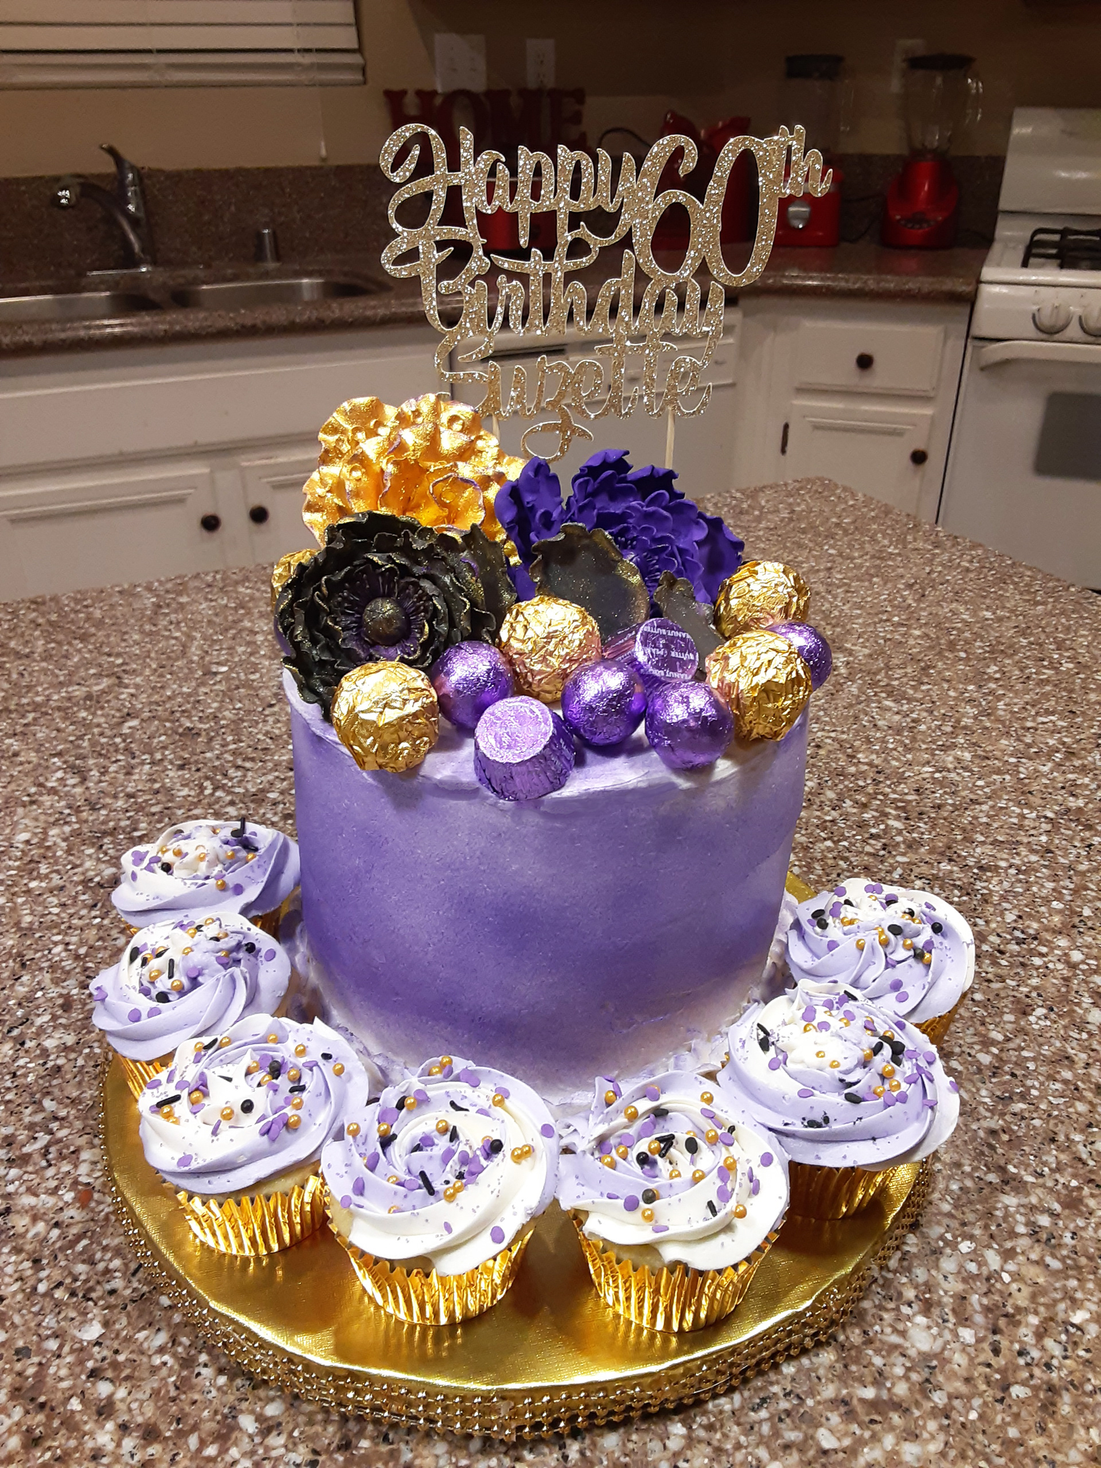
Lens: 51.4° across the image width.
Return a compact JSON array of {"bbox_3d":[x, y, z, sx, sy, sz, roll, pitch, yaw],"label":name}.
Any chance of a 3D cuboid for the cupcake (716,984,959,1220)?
[{"bbox_3d":[0.092,0.120,0.378,0.073,0.059,0.073,-1,29,0],"label":"cupcake"}]

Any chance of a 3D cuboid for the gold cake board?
[{"bbox_3d":[-0.013,0.118,0.463,0.315,0.018,0.315,-1,29,0],"label":"gold cake board"}]

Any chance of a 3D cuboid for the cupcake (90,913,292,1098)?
[{"bbox_3d":[-0.127,0.101,0.414,0.070,0.062,0.070,-1,29,0],"label":"cupcake"}]

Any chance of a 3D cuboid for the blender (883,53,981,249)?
[{"bbox_3d":[0.883,-1.332,2.624,0.190,0.385,0.190,9,30,16],"label":"blender"}]

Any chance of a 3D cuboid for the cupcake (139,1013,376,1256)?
[{"bbox_3d":[-0.092,0.127,0.369,0.071,0.059,0.071,-1,29,0],"label":"cupcake"}]

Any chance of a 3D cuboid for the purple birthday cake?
[{"bbox_3d":[-0.004,-0.008,0.439,0.207,0.225,0.199,-1,29,0],"label":"purple birthday cake"}]

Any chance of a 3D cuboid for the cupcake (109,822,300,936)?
[{"bbox_3d":[-0.138,0.071,0.468,0.072,0.062,0.072,-1,29,0],"label":"cupcake"}]

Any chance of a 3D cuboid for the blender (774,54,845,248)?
[{"bbox_3d":[0.612,-1.353,2.670,0.195,0.390,0.185,9,30,16],"label":"blender"}]

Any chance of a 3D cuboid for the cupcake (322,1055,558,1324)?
[{"bbox_3d":[-0.033,0.136,0.348,0.070,0.062,0.070,-1,29,0],"label":"cupcake"}]

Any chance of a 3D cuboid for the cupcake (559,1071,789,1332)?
[{"bbox_3d":[0.036,0.138,0.345,0.069,0.060,0.069,-1,29,0],"label":"cupcake"}]

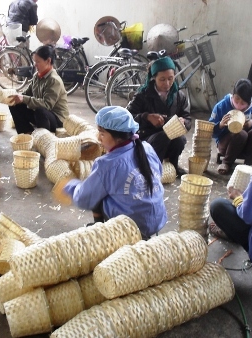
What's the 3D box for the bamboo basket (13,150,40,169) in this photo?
[{"bbox_3d":[-0.757,-0.034,3.462,0.200,0.165,0.200,3,20,0],"label":"bamboo basket"}]

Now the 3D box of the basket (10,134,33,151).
[{"bbox_3d":[-0.911,-0.174,3.970,0.200,0.175,0.200,3,20,0],"label":"basket"}]

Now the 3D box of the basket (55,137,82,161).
[{"bbox_3d":[-0.478,-0.168,3.817,0.200,0.195,0.195,-1,20,-5],"label":"basket"}]

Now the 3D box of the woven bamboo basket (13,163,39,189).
[{"bbox_3d":[-0.762,0.058,3.496,0.200,0.165,0.200,3,20,0],"label":"woven bamboo basket"}]

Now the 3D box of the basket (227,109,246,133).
[{"bbox_3d":[0.983,-0.436,4.050,0.165,0.165,0.165,11,49,8],"label":"basket"}]

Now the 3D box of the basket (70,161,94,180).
[{"bbox_3d":[-0.350,0.012,3.744,0.190,0.200,0.200,-5,22,-16],"label":"basket"}]

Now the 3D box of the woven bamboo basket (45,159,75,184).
[{"bbox_3d":[-0.541,0.024,3.700,0.205,0.205,0.190,-15,30,-36],"label":"woven bamboo basket"}]

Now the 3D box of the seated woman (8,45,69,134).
[{"bbox_3d":[-0.912,-0.867,4.942,0.690,0.940,0.490,-9,24,-26],"label":"seated woman"}]

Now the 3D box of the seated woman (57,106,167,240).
[{"bbox_3d":[-0.076,0.028,2.779,0.620,0.830,0.480,19,25,37],"label":"seated woman"}]

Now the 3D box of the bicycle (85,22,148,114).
[{"bbox_3d":[0.109,-1.271,6.046,1.600,1.020,0.550,-13,26,-38],"label":"bicycle"}]

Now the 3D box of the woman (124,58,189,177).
[{"bbox_3d":[0.314,-0.508,4.092,0.540,0.950,0.650,-5,22,-15],"label":"woman"}]

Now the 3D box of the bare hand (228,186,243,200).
[{"bbox_3d":[0.625,0.140,2.600,0.080,0.085,0.110,-8,23,-28],"label":"bare hand"}]

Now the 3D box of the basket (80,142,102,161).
[{"bbox_3d":[-0.299,-0.184,3.885,0.200,0.200,0.170,0,20,-8],"label":"basket"}]

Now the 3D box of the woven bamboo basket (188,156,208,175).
[{"bbox_3d":[0.624,-0.013,3.945,0.165,0.155,0.165,2,21,0],"label":"woven bamboo basket"}]

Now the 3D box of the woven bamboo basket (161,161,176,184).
[{"bbox_3d":[0.326,0.037,3.755,0.170,0.180,0.180,11,23,22],"label":"woven bamboo basket"}]

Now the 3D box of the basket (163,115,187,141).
[{"bbox_3d":[0.407,-0.341,3.780,0.155,0.178,0.178,-36,0,6],"label":"basket"}]

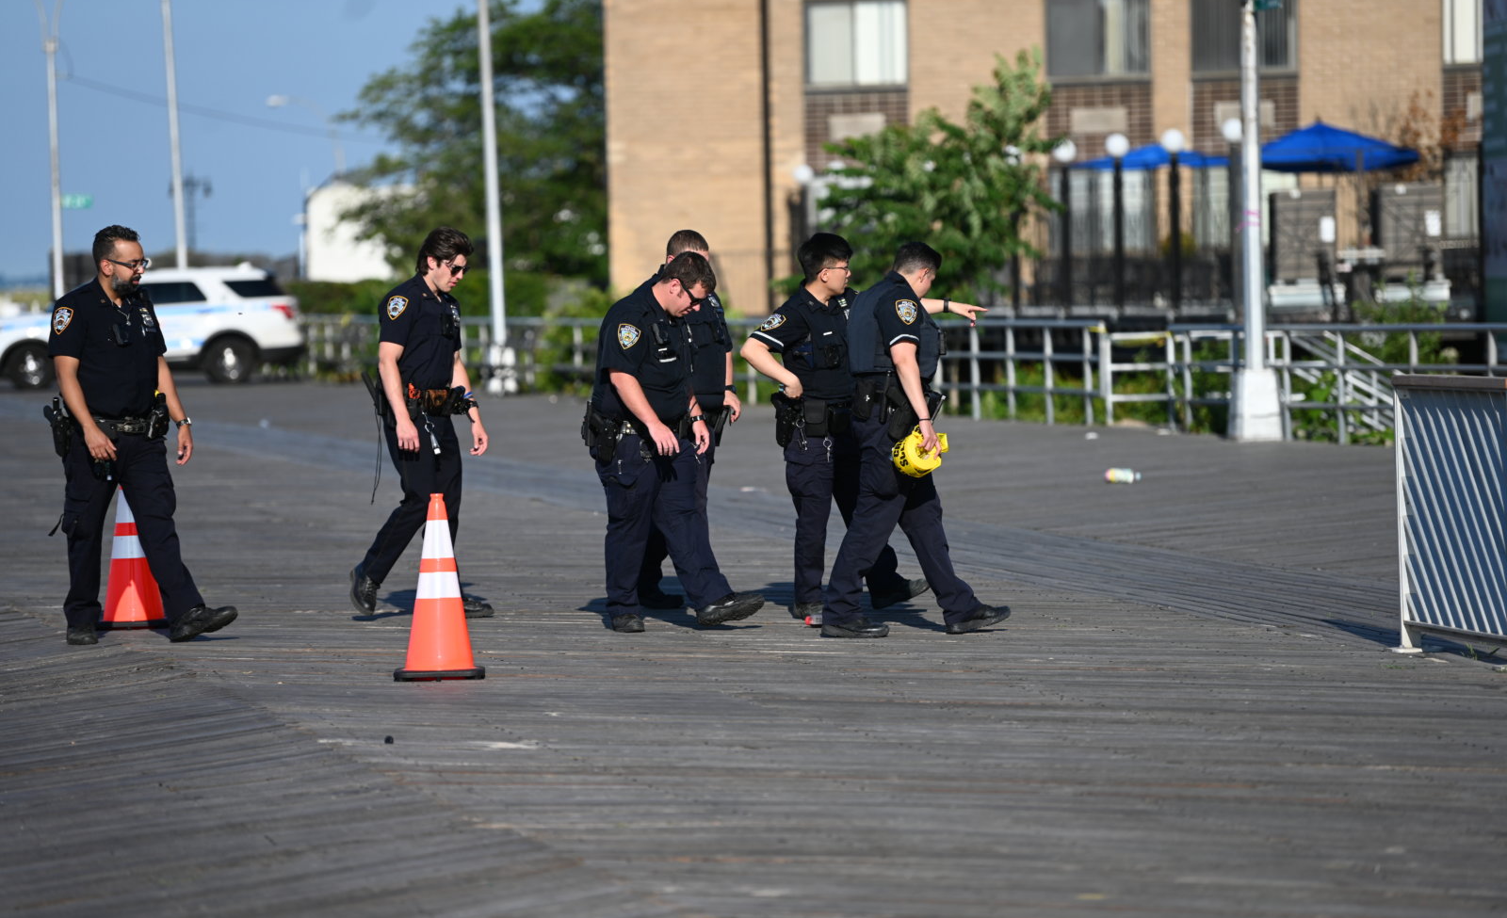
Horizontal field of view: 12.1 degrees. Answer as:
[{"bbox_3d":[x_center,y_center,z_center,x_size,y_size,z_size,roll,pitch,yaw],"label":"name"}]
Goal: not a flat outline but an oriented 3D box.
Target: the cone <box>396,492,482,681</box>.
[{"bbox_3d":[-1.206,0.489,27.350,0.360,0.711,0.360,-1,2,0],"label":"cone"}]

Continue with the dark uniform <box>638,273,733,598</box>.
[{"bbox_3d":[-0.305,-0.110,32.600,0.480,1.500,0.550,0,2,40],"label":"dark uniform"}]

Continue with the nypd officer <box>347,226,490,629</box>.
[{"bbox_3d":[-1.542,-0.169,33.000,0.680,1.800,0.560,0,2,30],"label":"nypd officer"}]

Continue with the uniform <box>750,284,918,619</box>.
[{"bbox_3d":[0.361,-0.045,32.300,0.600,1.460,0.620,0,2,38],"label":"uniform"}]

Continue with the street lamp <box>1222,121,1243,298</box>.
[{"bbox_3d":[5.461,-2.812,81.000,0.320,2.150,0.320,-1,2,0],"label":"street lamp"}]

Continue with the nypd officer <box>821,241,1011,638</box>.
[{"bbox_3d":[0.687,-0.082,30.200,0.760,1.680,0.520,-2,2,-21],"label":"nypd officer"}]

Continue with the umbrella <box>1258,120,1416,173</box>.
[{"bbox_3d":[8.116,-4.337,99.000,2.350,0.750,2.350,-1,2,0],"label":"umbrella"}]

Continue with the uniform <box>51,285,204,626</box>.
[{"bbox_3d":[-2.726,-0.013,31.000,0.560,1.530,0.600,1,2,45],"label":"uniform"}]

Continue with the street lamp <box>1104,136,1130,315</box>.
[{"bbox_3d":[4.762,-3.098,93.000,0.310,2.370,0.310,-1,2,0],"label":"street lamp"}]

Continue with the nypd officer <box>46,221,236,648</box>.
[{"bbox_3d":[-2.659,-0.105,31.000,0.700,1.800,0.640,1,2,45],"label":"nypd officer"}]

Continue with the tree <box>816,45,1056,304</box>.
[{"bbox_3d":[1.993,-2.488,79.000,2.800,4.000,2.700,-1,2,0],"label":"tree"}]

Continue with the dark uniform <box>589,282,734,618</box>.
[{"bbox_3d":[-0.400,-0.041,30.800,0.560,1.470,0.560,0,2,33],"label":"dark uniform"}]

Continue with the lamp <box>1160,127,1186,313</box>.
[{"bbox_3d":[5.379,-3.068,91.200,0.310,2.370,0.310,-1,2,0],"label":"lamp"}]

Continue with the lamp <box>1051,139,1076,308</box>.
[{"bbox_3d":[3.931,-2.946,90.000,0.320,2.150,0.320,-1,2,0],"label":"lamp"}]

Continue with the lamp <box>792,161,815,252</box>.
[{"bbox_3d":[0.766,-3.451,109.000,0.320,2.150,0.320,-1,2,0],"label":"lamp"}]

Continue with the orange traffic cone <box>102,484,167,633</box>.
[{"bbox_3d":[-2.750,0.392,31.600,0.360,0.711,0.360,-1,2,0],"label":"orange traffic cone"}]

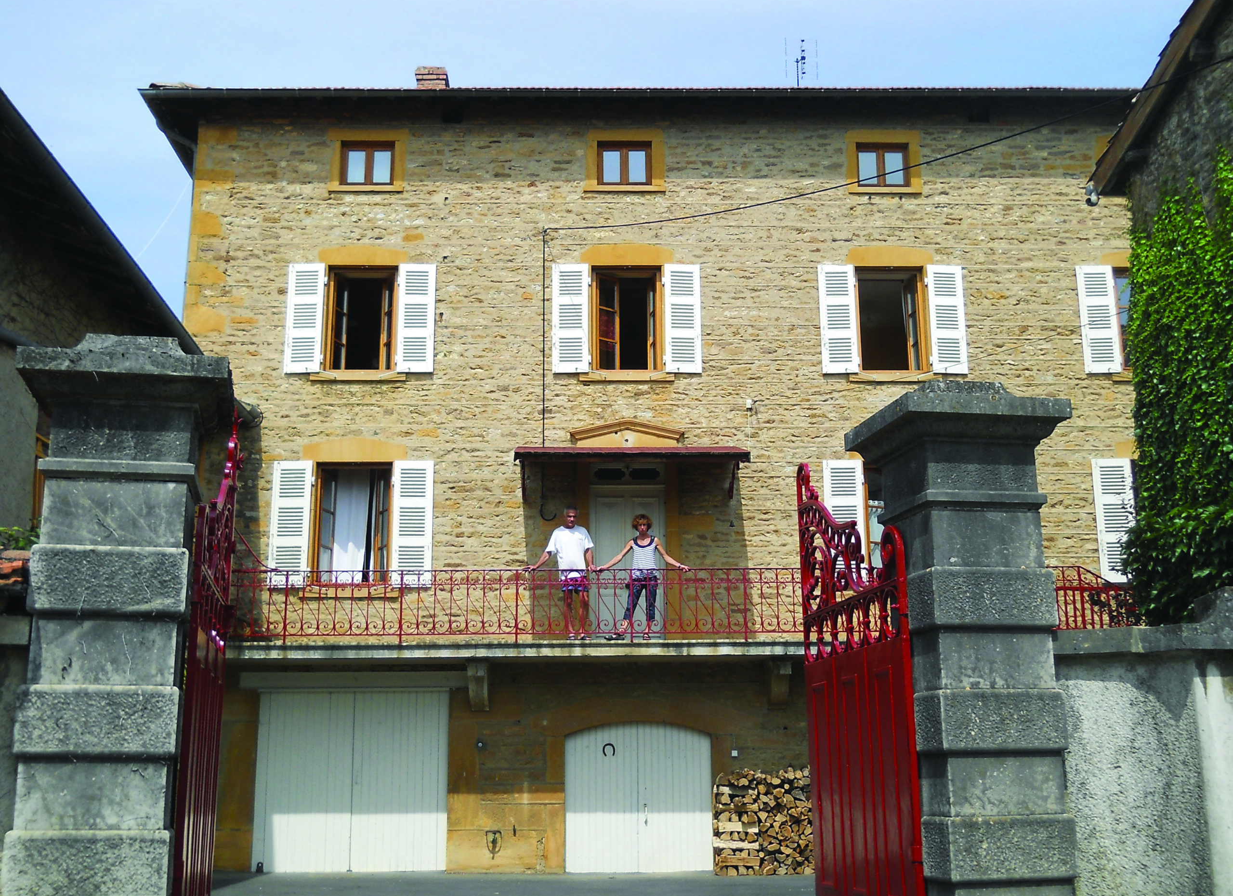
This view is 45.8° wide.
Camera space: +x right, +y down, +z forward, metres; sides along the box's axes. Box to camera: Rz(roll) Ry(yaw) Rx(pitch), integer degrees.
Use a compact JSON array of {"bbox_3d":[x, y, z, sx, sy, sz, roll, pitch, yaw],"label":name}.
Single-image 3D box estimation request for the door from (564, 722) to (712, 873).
[{"bbox_3d":[0.297,4.596,19.277,1.948,1.914,0.100,0,-14,-2],"label":"door"}]

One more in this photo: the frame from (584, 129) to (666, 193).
[{"bbox_3d":[0.116,-4.216,21.409,1.181,0.974,0.180,0,-14,-2],"label":"frame"}]

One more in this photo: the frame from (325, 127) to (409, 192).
[{"bbox_3d":[-3.624,-4.192,21.292,1.167,0.973,0.180,0,-14,-2],"label":"frame"}]

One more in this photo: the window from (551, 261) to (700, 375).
[{"bbox_3d":[0.154,-1.839,20.768,2.109,1.632,0.180,0,-14,-2],"label":"window"}]

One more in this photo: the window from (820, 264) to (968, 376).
[{"bbox_3d":[3.957,-1.839,20.881,2.084,1.633,0.180,0,-14,-2],"label":"window"}]

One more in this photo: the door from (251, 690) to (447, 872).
[{"bbox_3d":[-3.476,4.367,19.222,2.519,2.342,0.100,0,-14,-2],"label":"door"}]

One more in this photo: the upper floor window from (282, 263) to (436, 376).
[{"bbox_3d":[-3.607,-1.835,20.655,2.091,1.627,0.180,0,-14,-2],"label":"upper floor window"}]

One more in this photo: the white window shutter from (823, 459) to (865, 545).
[{"bbox_3d":[3.156,1.019,20.096,0.555,1.748,0.050,0,-14,-2],"label":"white window shutter"}]

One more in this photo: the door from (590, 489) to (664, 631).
[{"bbox_3d":[0.164,1.601,20.120,1.063,2.179,0.100,0,-14,-2],"label":"door"}]

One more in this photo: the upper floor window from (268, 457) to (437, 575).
[{"bbox_3d":[-3.605,1.037,19.942,2.195,1.753,0.180,0,-14,-2],"label":"upper floor window"}]

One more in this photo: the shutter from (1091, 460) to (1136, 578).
[{"bbox_3d":[6.913,1.000,20.212,0.552,1.756,0.050,0,-14,-2],"label":"shutter"}]

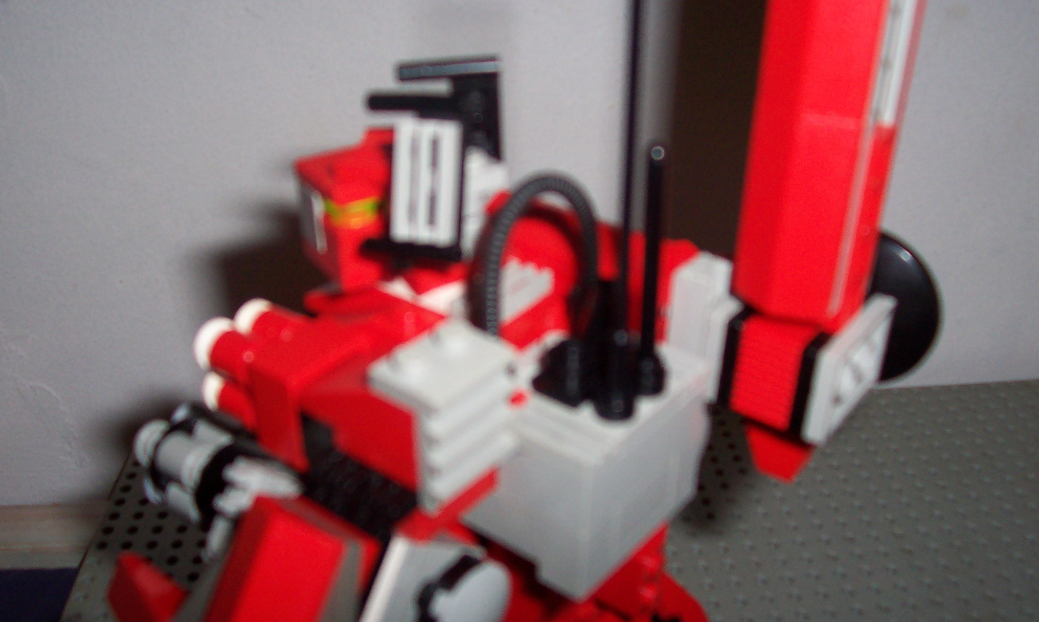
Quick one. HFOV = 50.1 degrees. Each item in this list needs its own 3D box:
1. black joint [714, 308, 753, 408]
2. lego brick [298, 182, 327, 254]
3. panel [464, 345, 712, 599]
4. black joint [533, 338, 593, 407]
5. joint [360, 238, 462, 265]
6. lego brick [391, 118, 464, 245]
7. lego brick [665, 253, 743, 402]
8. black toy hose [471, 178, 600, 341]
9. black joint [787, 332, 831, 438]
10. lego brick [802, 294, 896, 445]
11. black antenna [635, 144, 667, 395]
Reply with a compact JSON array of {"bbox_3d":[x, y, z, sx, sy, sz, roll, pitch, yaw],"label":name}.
[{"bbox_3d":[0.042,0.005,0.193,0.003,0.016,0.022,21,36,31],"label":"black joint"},{"bbox_3d":[-0.033,-0.015,0.180,0.003,0.010,0.006,-19,31,-25],"label":"lego brick"},{"bbox_3d":[0.011,0.023,0.184,0.025,0.026,0.033,23,35,33],"label":"panel"},{"bbox_3d":[0.007,0.010,0.173,0.008,0.009,0.007,23,35,33],"label":"black joint"},{"bbox_3d":[-0.017,-0.009,0.174,0.016,0.003,0.005,4,28,-3],"label":"joint"},{"bbox_3d":[-0.014,-0.020,0.170,0.011,0.019,0.006,4,28,-3],"label":"lego brick"},{"bbox_3d":[0.031,0.003,0.189,0.010,0.021,0.009,23,35,33],"label":"lego brick"},{"bbox_3d":[0.002,-0.008,0.174,0.021,0.026,0.004,-11,30,-21],"label":"black toy hose"},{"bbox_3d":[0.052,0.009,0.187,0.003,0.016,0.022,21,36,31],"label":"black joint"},{"bbox_3d":[0.055,0.010,0.186,0.003,0.016,0.024,21,36,31],"label":"lego brick"},{"bbox_3d":[0.020,-0.005,0.164,0.005,0.038,0.005,-2,27,1],"label":"black antenna"}]

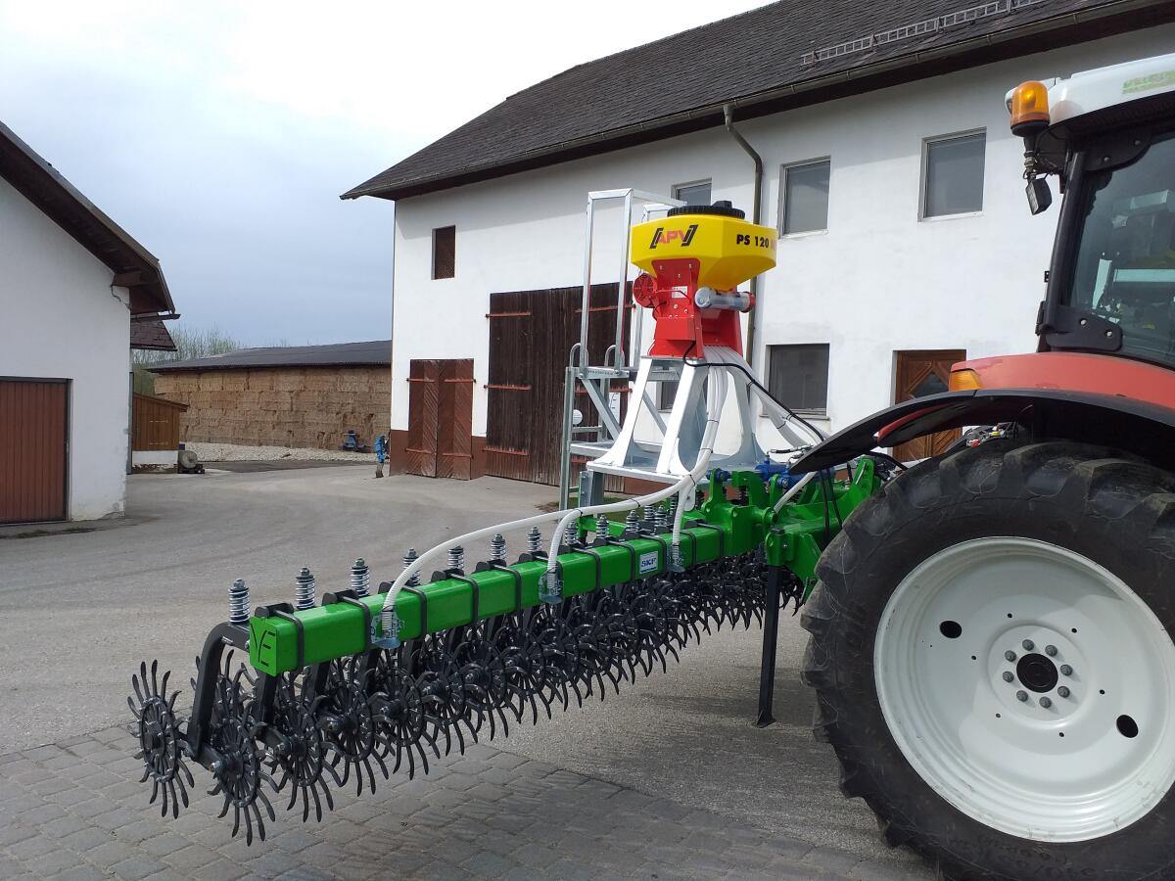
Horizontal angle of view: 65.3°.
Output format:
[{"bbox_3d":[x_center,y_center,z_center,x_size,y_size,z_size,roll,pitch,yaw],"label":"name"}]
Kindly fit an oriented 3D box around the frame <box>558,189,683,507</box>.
[{"bbox_3d":[0.245,-0.456,5.629,0.570,2.040,0.560,8,8,40],"label":"frame"}]

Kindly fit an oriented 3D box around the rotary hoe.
[{"bbox_3d":[0.854,-0.002,5.093,1.700,2.630,6.140,8,8,40],"label":"rotary hoe"}]

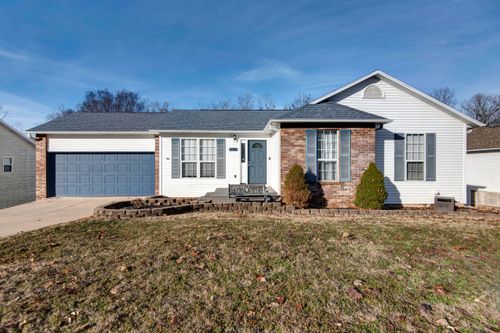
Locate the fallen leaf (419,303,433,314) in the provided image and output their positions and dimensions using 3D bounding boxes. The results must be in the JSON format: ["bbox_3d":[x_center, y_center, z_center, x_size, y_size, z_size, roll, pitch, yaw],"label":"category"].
[{"bbox_3d":[1.792,1.450,2.268,0.126,0.035,0.118,0,0,0],"label":"fallen leaf"}]

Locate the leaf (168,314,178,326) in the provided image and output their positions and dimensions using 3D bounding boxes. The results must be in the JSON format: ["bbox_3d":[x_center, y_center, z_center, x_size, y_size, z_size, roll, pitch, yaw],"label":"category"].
[{"bbox_3d":[-0.720,1.450,2.091,0.083,0.036,0.095,0,0,0],"label":"leaf"}]

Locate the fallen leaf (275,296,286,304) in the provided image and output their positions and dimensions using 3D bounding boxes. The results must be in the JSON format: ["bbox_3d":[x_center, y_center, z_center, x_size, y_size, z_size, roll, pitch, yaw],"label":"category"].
[{"bbox_3d":[0.330,1.450,2.403,0.114,0.026,0.086,0,0,0],"label":"fallen leaf"}]

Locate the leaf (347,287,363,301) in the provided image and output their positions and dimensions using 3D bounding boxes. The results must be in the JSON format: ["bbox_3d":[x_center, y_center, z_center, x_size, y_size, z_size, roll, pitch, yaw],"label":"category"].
[{"bbox_3d":[1.193,1.450,2.536,0.161,0.038,0.185,0,0,0],"label":"leaf"}]

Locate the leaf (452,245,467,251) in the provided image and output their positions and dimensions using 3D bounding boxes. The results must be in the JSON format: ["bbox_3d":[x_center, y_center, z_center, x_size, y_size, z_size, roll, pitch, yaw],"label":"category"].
[{"bbox_3d":[3.750,1.450,3.976,0.221,0.035,0.169,0,0,0],"label":"leaf"}]

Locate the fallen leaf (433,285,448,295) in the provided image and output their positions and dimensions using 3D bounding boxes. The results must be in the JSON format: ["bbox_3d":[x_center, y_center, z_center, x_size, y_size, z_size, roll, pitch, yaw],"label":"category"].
[{"bbox_3d":[2.246,1.450,2.618,0.166,0.035,0.128,0,0,0],"label":"fallen leaf"}]

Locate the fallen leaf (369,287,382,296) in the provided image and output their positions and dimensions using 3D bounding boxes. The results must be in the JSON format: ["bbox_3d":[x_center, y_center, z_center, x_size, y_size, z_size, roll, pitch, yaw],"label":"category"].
[{"bbox_3d":[1.456,1.450,2.576,0.143,0.035,0.123,0,0,0],"label":"fallen leaf"}]

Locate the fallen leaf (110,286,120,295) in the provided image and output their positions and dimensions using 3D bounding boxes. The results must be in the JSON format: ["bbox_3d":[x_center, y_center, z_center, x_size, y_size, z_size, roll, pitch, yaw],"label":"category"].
[{"bbox_3d":[-1.573,1.450,2.597,0.103,0.035,0.088,0,0,0],"label":"fallen leaf"}]

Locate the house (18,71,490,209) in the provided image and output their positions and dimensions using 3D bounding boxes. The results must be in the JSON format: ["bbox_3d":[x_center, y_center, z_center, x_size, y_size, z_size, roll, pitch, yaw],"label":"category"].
[{"bbox_3d":[-0.650,-1.050,12.800,19.000,5.200,10.200,0,0,0],"label":"house"}]

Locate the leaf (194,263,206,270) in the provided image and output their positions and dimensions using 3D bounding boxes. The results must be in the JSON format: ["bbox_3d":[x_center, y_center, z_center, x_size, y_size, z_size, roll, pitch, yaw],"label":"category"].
[{"bbox_3d":[-0.718,1.450,3.220,0.153,0.035,0.154,0,0,0],"label":"leaf"}]

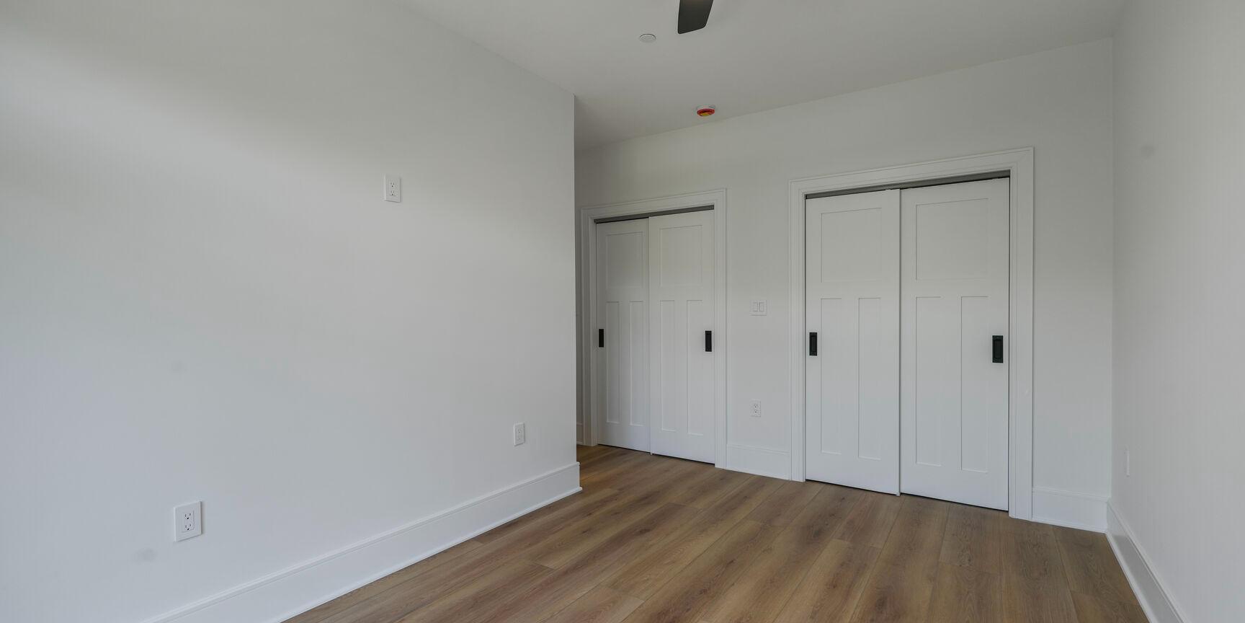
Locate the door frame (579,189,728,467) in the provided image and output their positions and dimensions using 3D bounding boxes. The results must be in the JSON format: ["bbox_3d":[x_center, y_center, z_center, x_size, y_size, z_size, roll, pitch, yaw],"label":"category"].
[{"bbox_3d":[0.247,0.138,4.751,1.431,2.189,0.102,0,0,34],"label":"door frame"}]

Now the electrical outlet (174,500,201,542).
[{"bbox_3d":[-1.557,0.752,1.988,0.008,0.124,0.080,0,0,34],"label":"electrical outlet"}]

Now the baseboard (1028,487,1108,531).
[{"bbox_3d":[2.555,1.131,3.163,0.334,0.206,0.022,0,0,34],"label":"baseboard"}]

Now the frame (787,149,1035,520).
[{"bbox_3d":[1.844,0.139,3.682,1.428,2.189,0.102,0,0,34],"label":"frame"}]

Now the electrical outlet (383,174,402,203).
[{"bbox_3d":[-1.105,-0.590,2.662,0.008,0.124,0.082,0,0,34],"label":"electrical outlet"}]

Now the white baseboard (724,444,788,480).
[{"bbox_3d":[1.028,1.132,4.186,0.492,0.203,0.022,0,0,34],"label":"white baseboard"}]

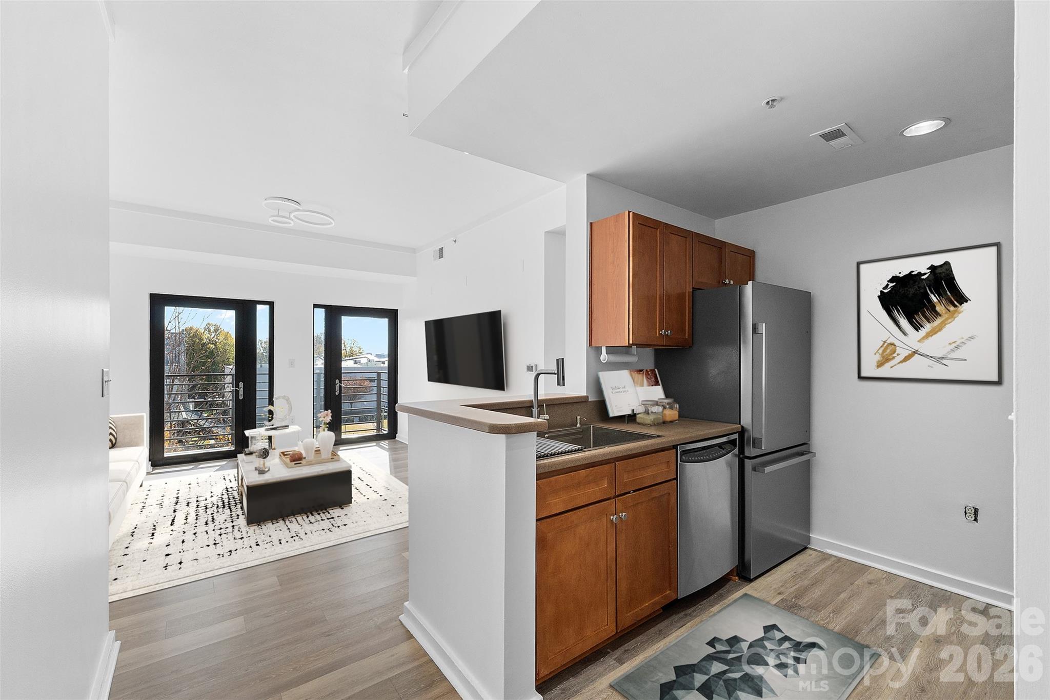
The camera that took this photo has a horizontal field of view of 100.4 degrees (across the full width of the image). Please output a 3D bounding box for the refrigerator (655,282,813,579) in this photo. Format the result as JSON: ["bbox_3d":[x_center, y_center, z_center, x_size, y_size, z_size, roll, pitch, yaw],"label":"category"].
[{"bbox_3d":[1.463,0.480,3.060,0.778,1.762,0.738,0,0,-35],"label":"refrigerator"}]

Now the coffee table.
[{"bbox_3d":[-2.199,1.205,4.125,0.793,0.306,1.265,0,0,-36],"label":"coffee table"}]

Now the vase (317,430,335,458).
[{"bbox_3d":[-1.929,0.916,4.241,0.164,0.251,0.164,0,0,-38],"label":"vase"}]

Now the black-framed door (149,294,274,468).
[{"bbox_3d":[-3.795,0.362,5.381,1.240,1.993,0.090,0,0,-38],"label":"black-framed door"}]

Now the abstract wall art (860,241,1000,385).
[{"bbox_3d":[2.374,-0.194,2.611,0.030,0.768,0.637,0,0,-38],"label":"abstract wall art"}]

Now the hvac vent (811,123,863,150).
[{"bbox_3d":[1.613,-1.086,2.247,0.306,0.020,0.136,0,0,-38],"label":"hvac vent"}]

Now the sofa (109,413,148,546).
[{"bbox_3d":[-3.619,0.991,3.345,0.924,0.723,2.309,0,0,-36],"label":"sofa"}]

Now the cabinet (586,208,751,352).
[{"bbox_3d":[1.098,-0.403,3.057,1.506,0.768,0.319,0,0,-38],"label":"cabinet"}]

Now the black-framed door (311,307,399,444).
[{"bbox_3d":[-2.461,0.367,6.429,1.200,1.993,0.090,0,0,-38],"label":"black-framed door"}]

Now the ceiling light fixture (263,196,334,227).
[{"bbox_3d":[-2.278,-1.373,4.404,0.602,0.131,0.502,0,0,-38],"label":"ceiling light fixture"}]

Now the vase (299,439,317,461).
[{"bbox_3d":[-2.054,0.941,4.156,0.146,0.201,0.146,0,0,-38],"label":"vase"}]

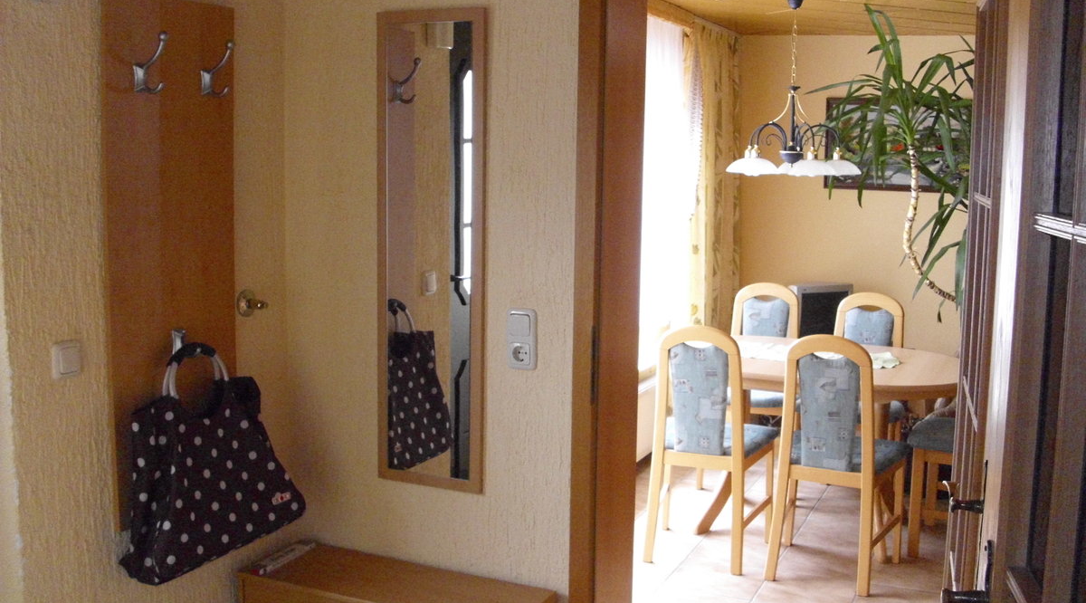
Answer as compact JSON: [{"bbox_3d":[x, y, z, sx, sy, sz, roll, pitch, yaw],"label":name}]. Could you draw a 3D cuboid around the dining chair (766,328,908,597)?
[{"bbox_3d":[1.112,0.562,4.159,0.475,0.940,0.490,5,8,27],"label":"dining chair"}]

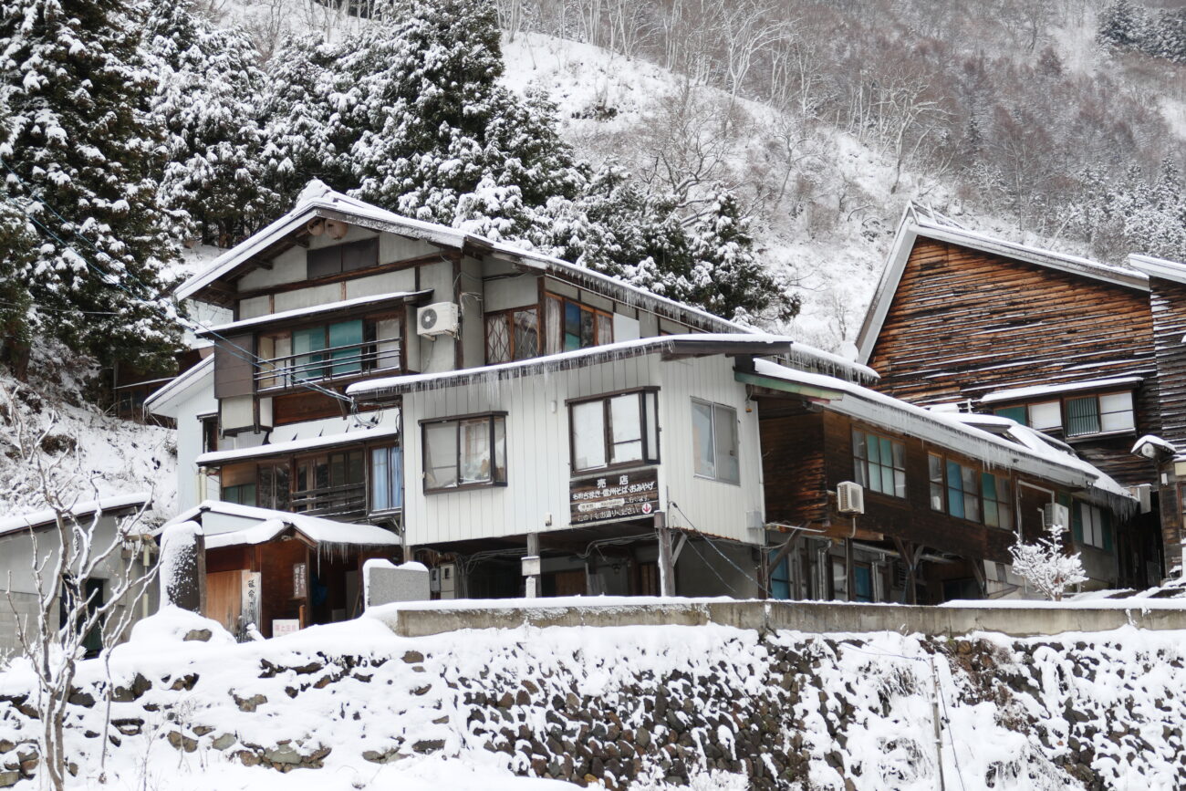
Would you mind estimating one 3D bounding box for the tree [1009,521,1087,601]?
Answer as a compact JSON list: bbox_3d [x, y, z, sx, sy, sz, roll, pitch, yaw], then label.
[{"bbox_3d":[8.439,3.101,49.500,1.460,1.520,1.350,-4,-12,10],"label":"tree"}]

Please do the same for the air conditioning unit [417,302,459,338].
[{"bbox_3d":[-3.007,-1.450,51.714,0.780,0.560,0.280,-9,-13,30],"label":"air conditioning unit"}]

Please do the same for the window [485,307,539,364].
[{"bbox_3d":[-1.578,-1.193,52.195,1.300,1.040,0.100,-9,-13,30],"label":"window"}]

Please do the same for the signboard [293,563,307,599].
[{"bbox_3d":[-5.474,3.466,49.960,0.290,0.650,0.030,-9,-13,30],"label":"signboard"}]

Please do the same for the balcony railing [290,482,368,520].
[{"bbox_3d":[-5.155,2.158,52.010,1.830,0.720,0.080,-9,-13,30],"label":"balcony railing"}]

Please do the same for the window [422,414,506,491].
[{"bbox_3d":[-2.400,1.038,48.562,1.865,1.373,0.240,-9,-14,30],"label":"window"}]

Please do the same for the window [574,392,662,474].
[{"bbox_3d":[0.319,0.632,46.987,1.861,1.356,0.240,-9,-14,30],"label":"window"}]

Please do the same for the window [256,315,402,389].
[{"bbox_3d":[-5.223,-0.849,52.783,3.500,1.060,0.120,-9,-13,30],"label":"window"}]

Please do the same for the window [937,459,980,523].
[{"bbox_3d":[7.664,1.999,55.490,0.100,1.170,1.700,-9,-13,30],"label":"window"}]

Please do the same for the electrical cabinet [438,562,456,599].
[{"bbox_3d":[-2.784,3.632,51.300,0.310,0.760,0.160,-9,-13,30],"label":"electrical cabinet"}]

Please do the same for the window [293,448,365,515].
[{"bbox_3d":[-5.161,1.674,52.371,1.730,1.179,0.150,-9,-14,30],"label":"window"}]

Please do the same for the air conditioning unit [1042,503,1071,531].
[{"bbox_3d":[10.270,2.711,59.189,0.260,0.510,0.780,-9,-13,30],"label":"air conditioning unit"}]

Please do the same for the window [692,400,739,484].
[{"bbox_3d":[2.215,0.846,48.073,0.100,1.448,1.606,-10,-15,32],"label":"window"}]

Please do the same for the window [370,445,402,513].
[{"bbox_3d":[-3.947,1.581,51.651,0.831,1.239,0.120,-9,-14,30],"label":"window"}]

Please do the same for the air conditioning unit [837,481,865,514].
[{"bbox_3d":[4.811,1.941,50.024,0.250,0.530,0.660,-9,-13,30],"label":"air conditioning unit"}]

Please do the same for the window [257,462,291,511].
[{"bbox_3d":[-6.319,1.822,53.046,0.830,1.124,0.120,-9,-14,30],"label":"window"}]

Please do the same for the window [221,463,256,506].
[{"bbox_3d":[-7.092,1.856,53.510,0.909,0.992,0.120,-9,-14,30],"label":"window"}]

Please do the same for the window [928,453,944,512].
[{"bbox_3d":[6.838,1.746,52.918,0.100,1.161,0.812,-9,-14,30],"label":"window"}]

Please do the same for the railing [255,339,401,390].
[{"bbox_3d":[-5.239,-0.568,52.601,3.570,0.630,0.080,-9,-13,30],"label":"railing"}]

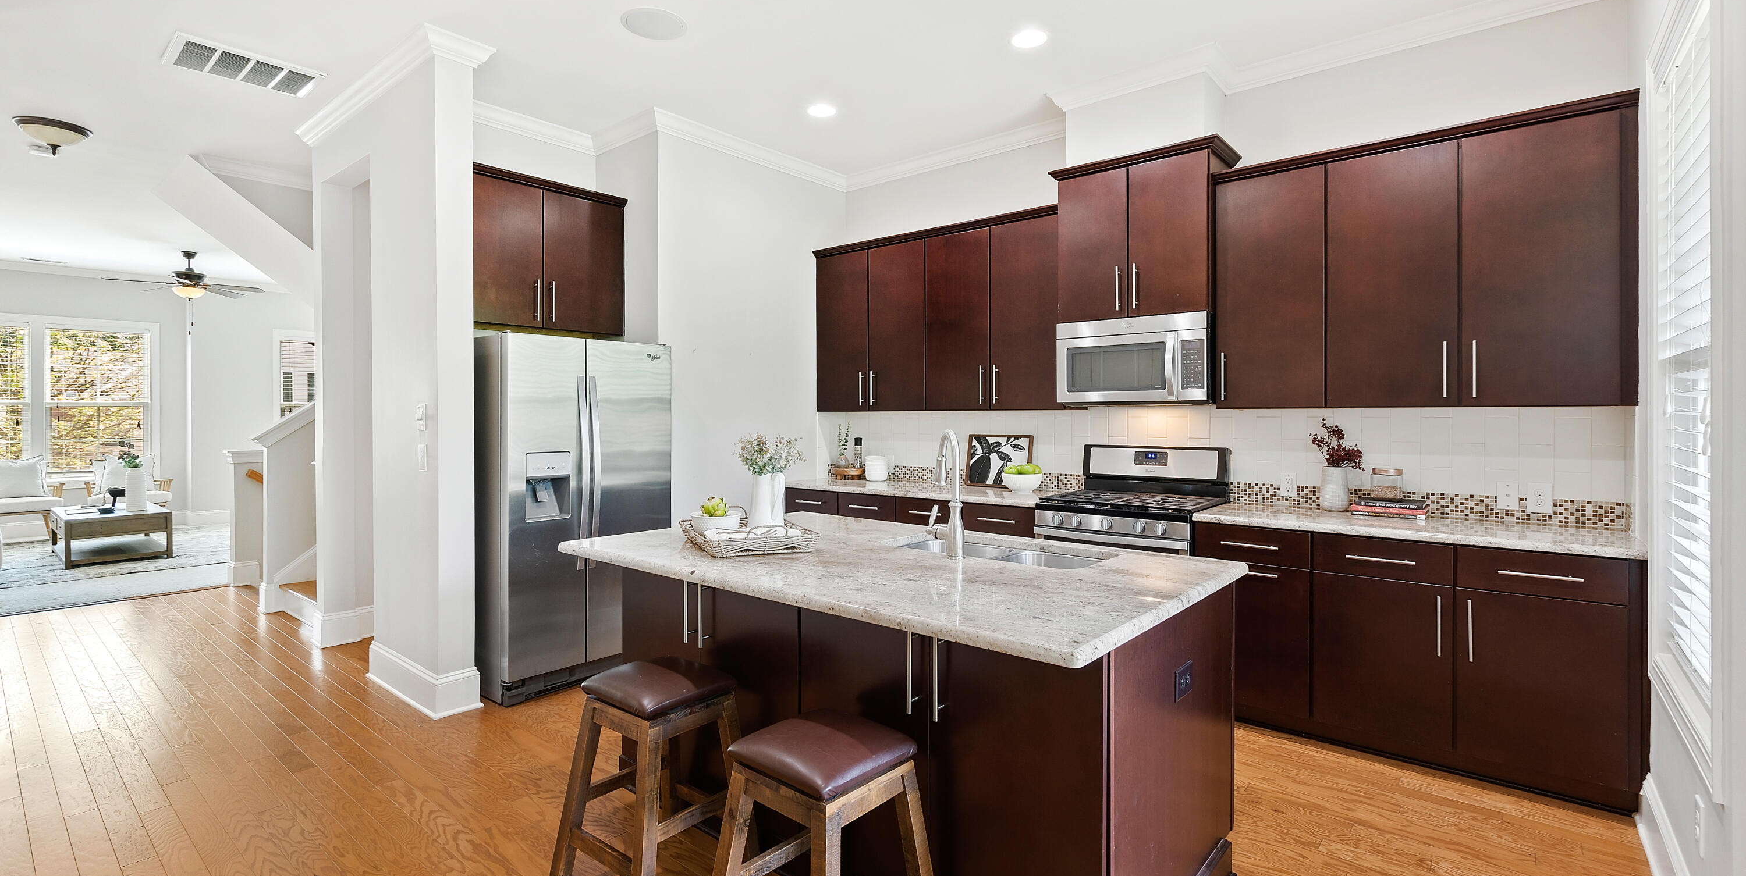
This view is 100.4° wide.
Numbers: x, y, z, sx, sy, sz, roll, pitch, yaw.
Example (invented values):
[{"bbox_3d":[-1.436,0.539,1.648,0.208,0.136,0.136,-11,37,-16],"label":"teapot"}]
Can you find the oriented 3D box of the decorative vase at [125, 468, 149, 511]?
[{"bbox_3d":[-7.248,0.510,7.158,0.146,0.400,0.146,1,1,41],"label":"decorative vase"}]

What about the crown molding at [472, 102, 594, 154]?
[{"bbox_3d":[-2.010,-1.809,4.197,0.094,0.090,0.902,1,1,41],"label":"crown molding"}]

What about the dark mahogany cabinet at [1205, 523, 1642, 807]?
[{"bbox_3d":[2.228,0.833,3.121,1.421,0.863,0.620,1,1,41],"label":"dark mahogany cabinet"}]

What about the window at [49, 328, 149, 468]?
[{"bbox_3d":[-9.174,-0.411,8.637,0.102,1.707,0.865,1,1,40],"label":"window"}]

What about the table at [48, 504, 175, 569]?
[{"bbox_3d":[-7.611,0.948,7.268,1.362,0.450,0.699,1,1,40],"label":"table"}]

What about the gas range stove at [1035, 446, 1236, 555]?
[{"bbox_3d":[1.320,0.657,3.728,0.777,1.202,0.674,1,1,40],"label":"gas range stove"}]

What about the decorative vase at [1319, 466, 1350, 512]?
[{"bbox_3d":[2.052,0.219,3.228,0.120,0.195,0.120,1,1,40],"label":"decorative vase"}]

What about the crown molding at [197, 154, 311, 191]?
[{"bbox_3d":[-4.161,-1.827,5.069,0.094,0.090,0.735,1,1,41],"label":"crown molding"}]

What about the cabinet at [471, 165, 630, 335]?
[{"bbox_3d":[-1.955,-1.037,4.151,0.340,0.833,0.991,1,1,40],"label":"cabinet"}]

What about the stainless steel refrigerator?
[{"bbox_3d":[-1.684,0.375,3.972,0.790,1.751,0.897,1,1,41],"label":"stainless steel refrigerator"}]

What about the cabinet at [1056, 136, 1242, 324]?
[{"bbox_3d":[1.452,-1.023,3.877,0.853,0.808,0.455,1,1,41],"label":"cabinet"}]

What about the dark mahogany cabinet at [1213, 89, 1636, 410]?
[{"bbox_3d":[2.314,-0.694,3.194,1.430,1.128,0.365,1,1,41],"label":"dark mahogany cabinet"}]

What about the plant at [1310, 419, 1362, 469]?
[{"bbox_3d":[2.061,0.030,3.228,0.205,0.212,0.155,1,1,40],"label":"plant"}]

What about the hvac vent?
[{"bbox_3d":[-3.124,-1.836,3.625,0.427,0.031,0.548,1,1,40],"label":"hvac vent"}]

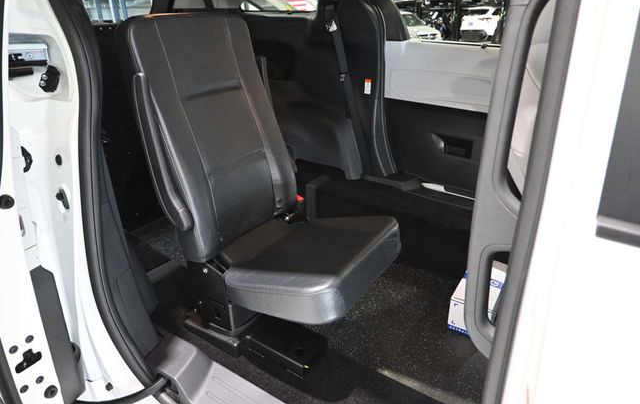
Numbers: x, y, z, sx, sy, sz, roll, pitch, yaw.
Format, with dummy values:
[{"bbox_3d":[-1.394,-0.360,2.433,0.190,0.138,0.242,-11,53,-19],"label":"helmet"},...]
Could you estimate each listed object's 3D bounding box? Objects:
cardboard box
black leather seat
[{"bbox_3d":[0.695,0.400,1.737,0.235,0.150,0.360,16,29,29],"label":"cardboard box"},{"bbox_3d":[-0.129,-0.188,1.378,0.805,0.745,0.565,16,29,29],"label":"black leather seat"}]

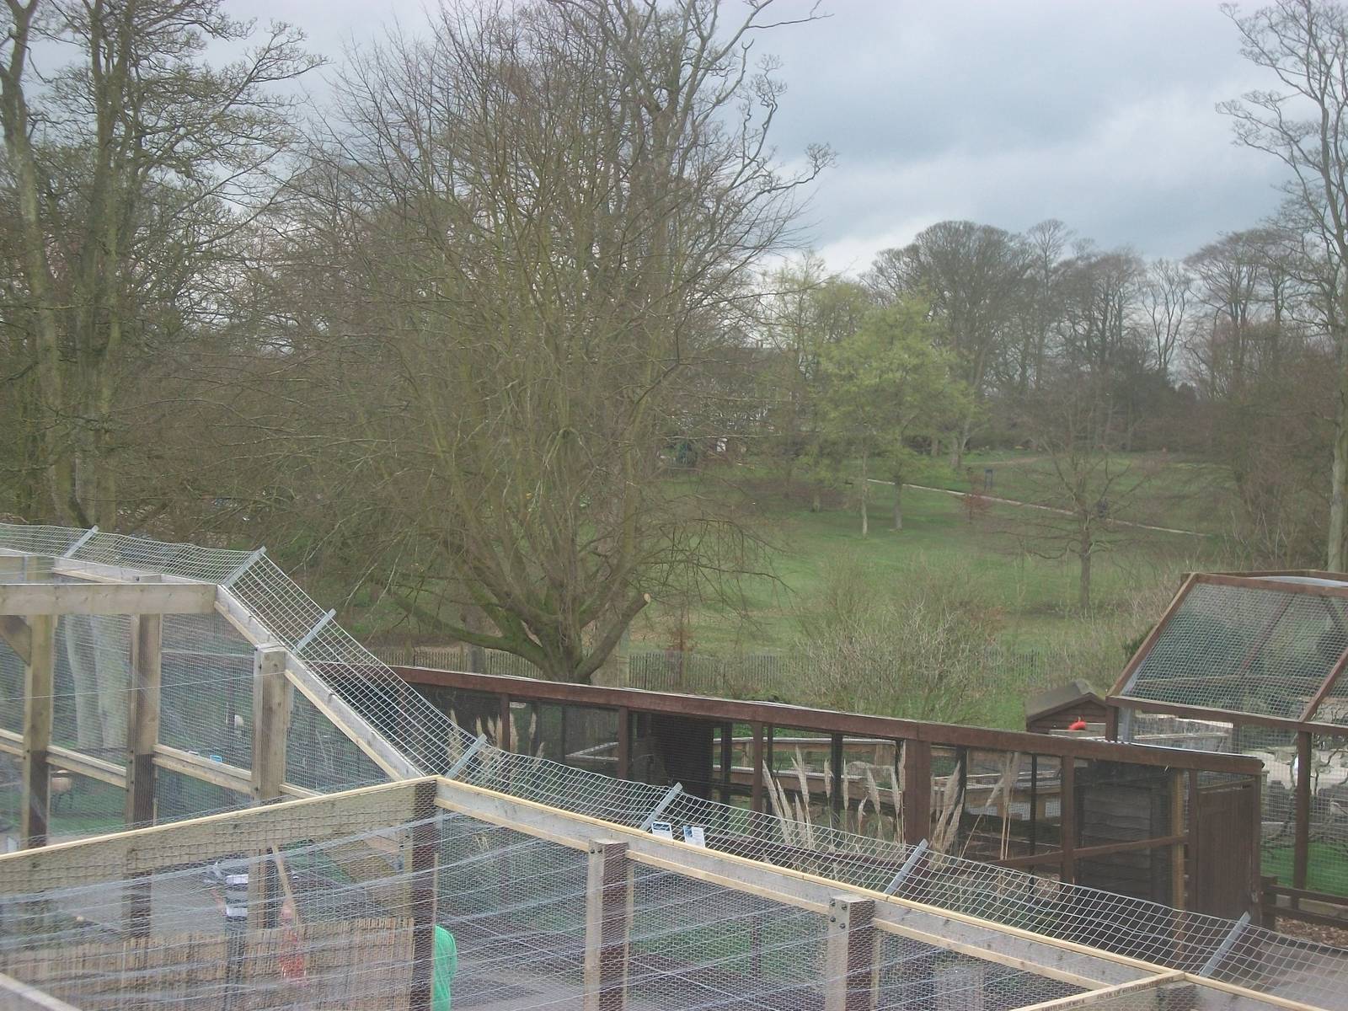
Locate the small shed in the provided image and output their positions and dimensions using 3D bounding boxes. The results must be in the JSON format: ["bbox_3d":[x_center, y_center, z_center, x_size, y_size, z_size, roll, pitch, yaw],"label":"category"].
[{"bbox_3d":[6.123,3.703,35.963,1.800,2.050,1.850,1,3,6],"label":"small shed"}]

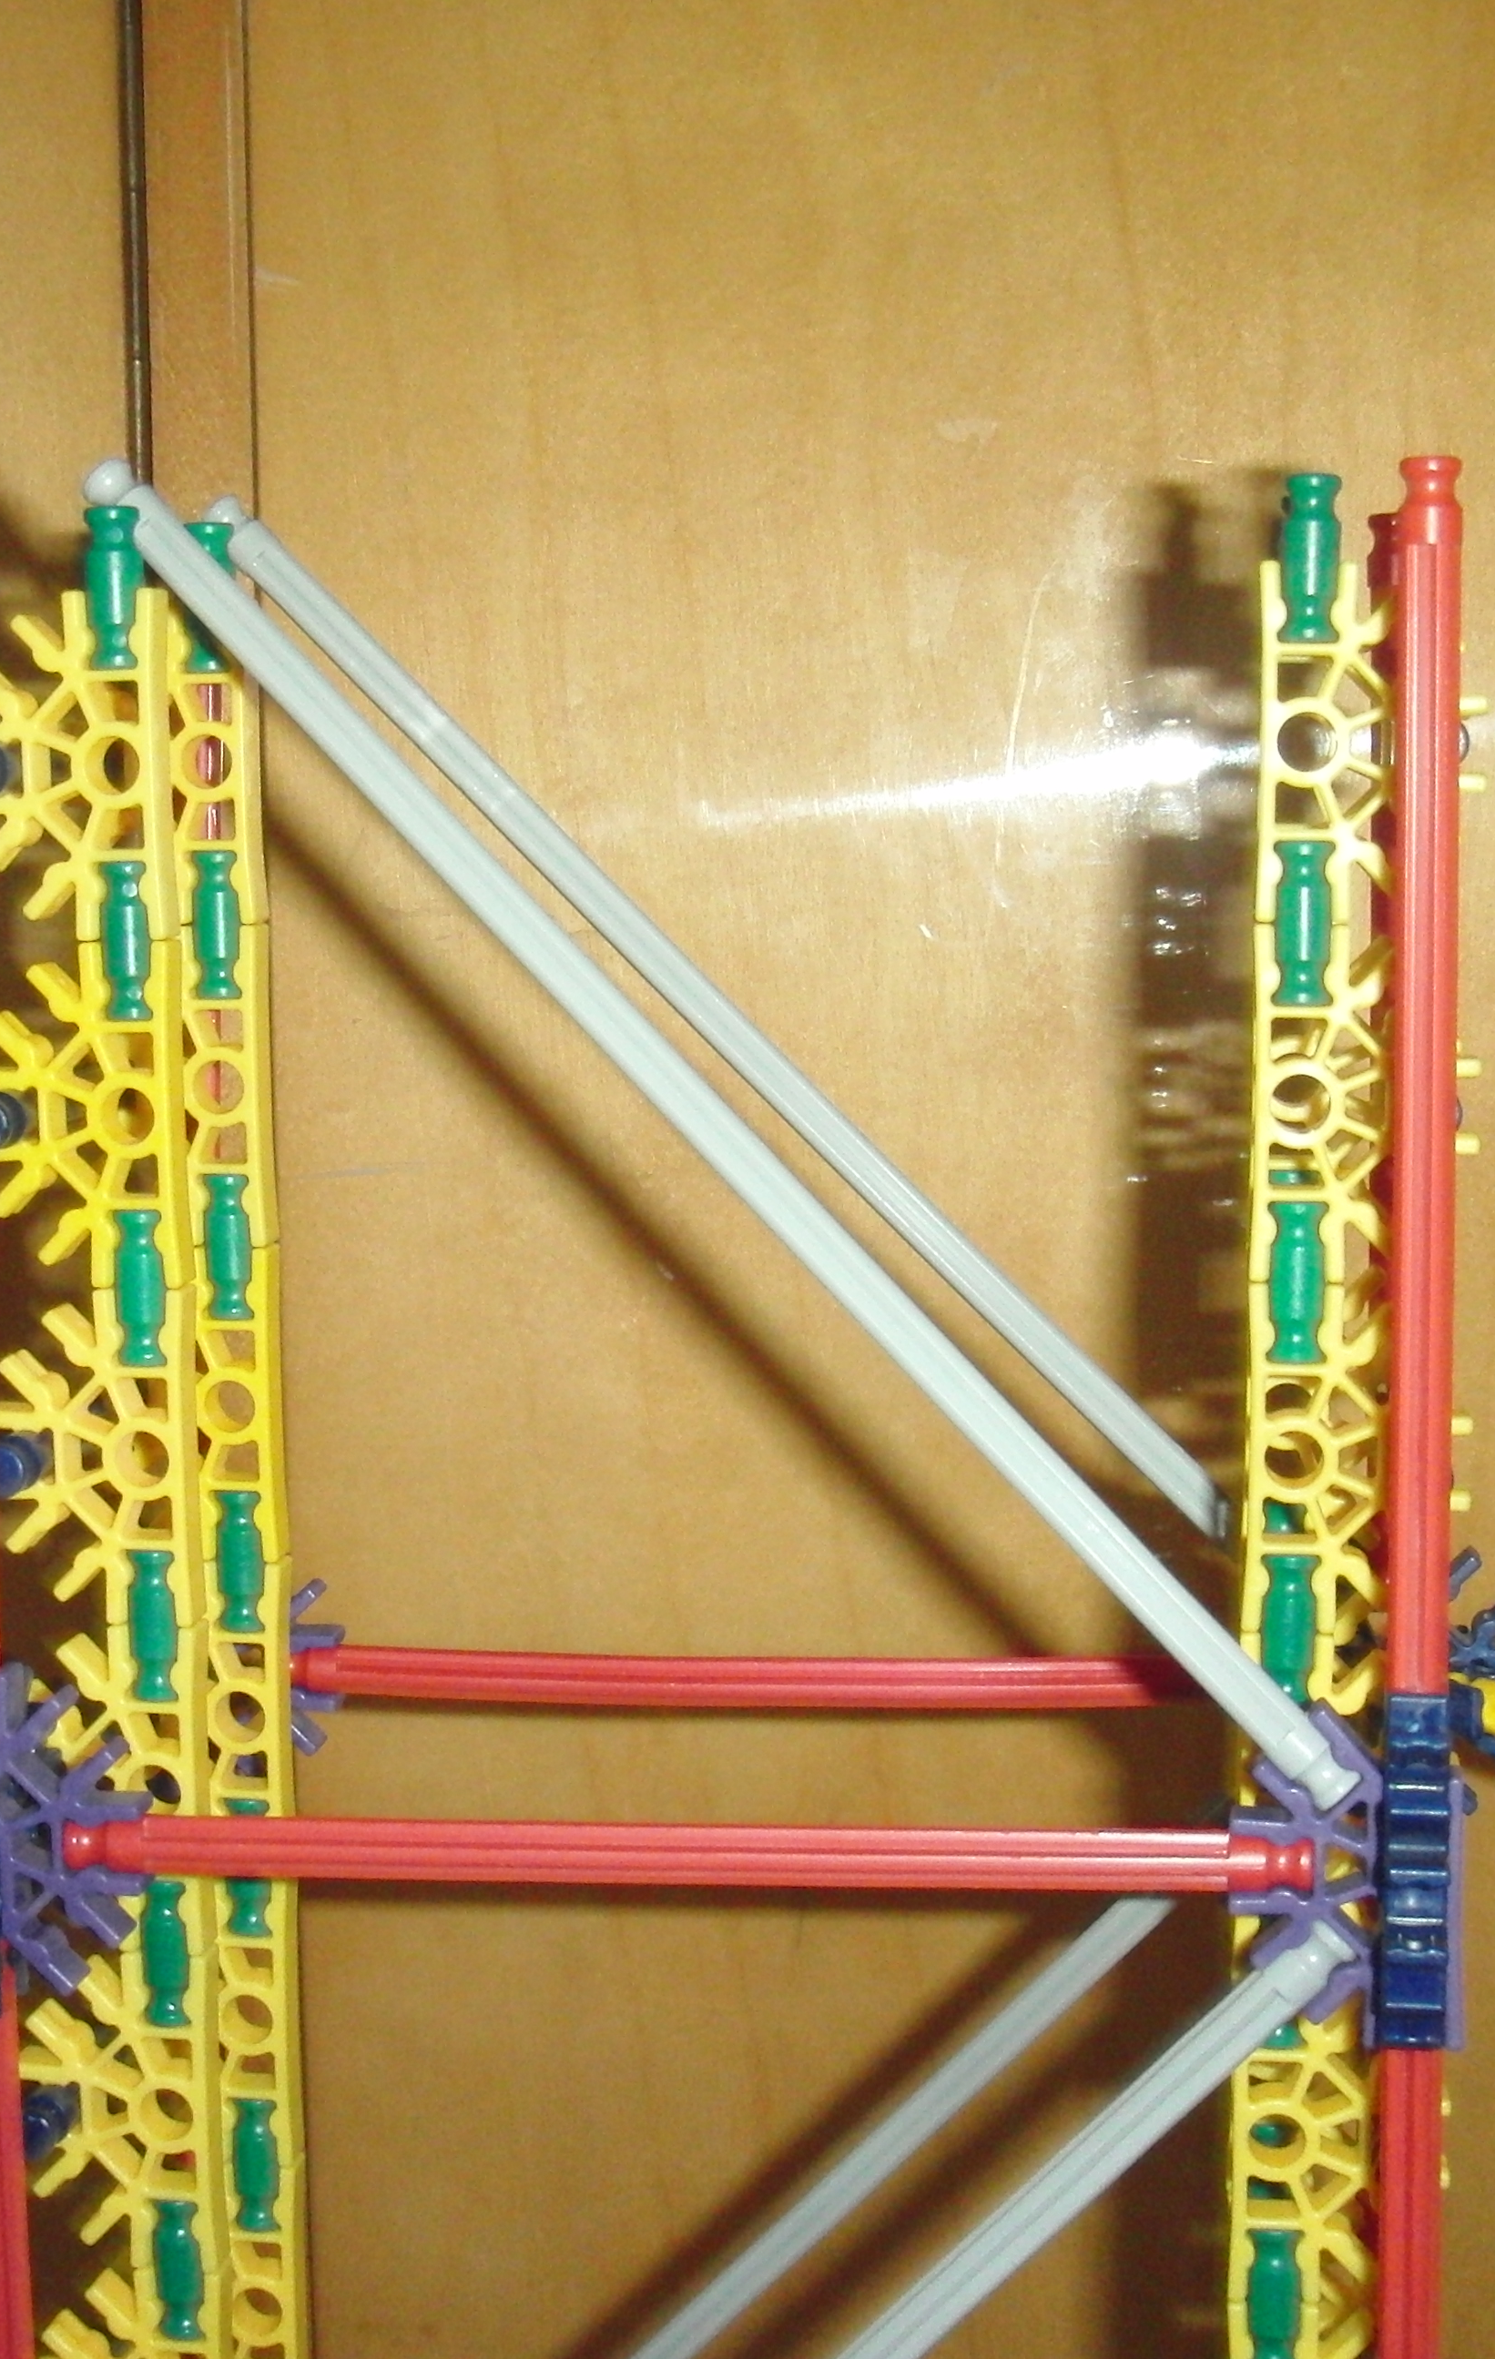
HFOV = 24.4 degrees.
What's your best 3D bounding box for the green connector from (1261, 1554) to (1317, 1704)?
[{"bbox_3d":[0.058,0.048,0.366,0.006,0.017,0.006,0,9,6],"label":"green connector"}]

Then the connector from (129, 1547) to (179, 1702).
[{"bbox_3d":[-0.066,0.049,0.382,0.006,0.017,0.006,0,8,6],"label":"connector"}]

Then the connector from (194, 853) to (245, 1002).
[{"bbox_3d":[-0.060,-0.029,0.396,0.006,0.017,0.006,0,9,6],"label":"connector"}]

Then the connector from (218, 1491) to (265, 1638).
[{"bbox_3d":[-0.060,0.045,0.410,0.006,0.017,0.006,0,8,6],"label":"connector"}]

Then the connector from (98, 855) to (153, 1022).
[{"bbox_3d":[-0.067,-0.025,0.372,0.006,0.017,0.006,0,8,6],"label":"connector"}]

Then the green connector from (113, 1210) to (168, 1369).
[{"bbox_3d":[-0.066,0.012,0.377,0.006,0.017,0.006,0,8,6],"label":"green connector"}]

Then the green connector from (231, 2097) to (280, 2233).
[{"bbox_3d":[-0.059,0.120,0.421,0.006,0.017,0.006,0,8,6],"label":"green connector"}]

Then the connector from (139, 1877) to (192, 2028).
[{"bbox_3d":[-0.064,0.086,0.384,0.006,0.017,0.006,0,9,6],"label":"connector"}]

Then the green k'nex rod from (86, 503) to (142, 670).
[{"bbox_3d":[-0.066,-0.062,0.361,0.006,0.017,0.006,0,9,6],"label":"green k'nex rod"}]

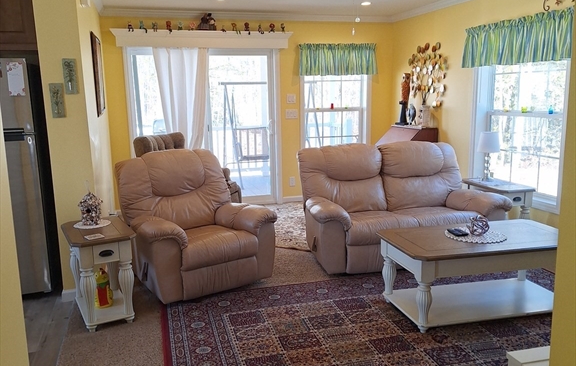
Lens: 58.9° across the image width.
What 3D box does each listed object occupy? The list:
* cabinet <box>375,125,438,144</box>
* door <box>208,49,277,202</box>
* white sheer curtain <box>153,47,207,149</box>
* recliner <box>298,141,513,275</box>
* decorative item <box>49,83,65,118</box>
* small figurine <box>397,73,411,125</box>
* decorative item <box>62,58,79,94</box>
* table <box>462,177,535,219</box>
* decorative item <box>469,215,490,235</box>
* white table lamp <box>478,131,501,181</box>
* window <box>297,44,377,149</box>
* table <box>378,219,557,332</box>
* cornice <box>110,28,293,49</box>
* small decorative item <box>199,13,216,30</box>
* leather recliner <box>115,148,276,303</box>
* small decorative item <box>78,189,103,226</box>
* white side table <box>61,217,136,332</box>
[{"bbox_3d":[1.424,-0.187,6.291,0.490,1.030,0.760,-4,11,-16],"label":"cabinet"},{"bbox_3d":[-0.571,-0.710,6.643,0.866,1.996,0.070,-4,11,-15],"label":"door"},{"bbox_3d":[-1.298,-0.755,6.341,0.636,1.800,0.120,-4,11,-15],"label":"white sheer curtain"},{"bbox_3d":[0.981,0.154,4.496,1.620,1.010,0.970,-3,10,-10],"label":"recliner"},{"bbox_3d":[-1.573,-0.554,3.469,0.088,0.227,0.025,-4,11,-15],"label":"decorative item"},{"bbox_3d":[1.468,-1.058,6.407,0.160,0.640,0.180,6,13,36],"label":"small figurine"},{"bbox_3d":[-1.478,-0.725,3.480,0.083,0.236,0.030,-4,11,-16],"label":"decorative item"},{"bbox_3d":[1.934,0.301,4.794,0.350,0.600,0.650,-4,11,-17],"label":"table"},{"bbox_3d":[1.291,0.286,3.432,0.135,0.135,0.135,-4,11,-15],"label":"decorative item"},{"bbox_3d":[1.913,-0.247,4.835,0.210,0.464,0.210,-4,11,-15],"label":"white table lamp"},{"bbox_3d":[0.662,-0.992,6.793,1.050,1.650,0.130,-4,11,-16],"label":"window"},{"bbox_3d":[1.309,0.604,3.499,1.240,0.500,0.670,-4,11,-15],"label":"table"},{"bbox_3d":[-0.978,-1.711,6.102,2.150,0.200,0.170,-4,11,-16],"label":"cornice"},{"bbox_3d":[-0.977,-1.961,6.200,0.199,0.178,0.120,-4,11,-15],"label":"small decorative item"},{"bbox_3d":[-0.748,0.263,4.041,0.960,1.030,0.970,-8,12,-34],"label":"leather recliner"},{"bbox_3d":[-1.423,0.171,3.687,0.160,0.235,0.145,-2,10,-5],"label":"small decorative item"},{"bbox_3d":[-1.261,0.607,3.454,0.395,0.597,0.645,-7,12,-29],"label":"white side table"}]

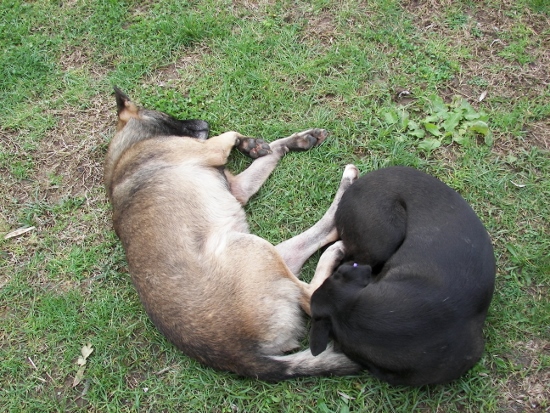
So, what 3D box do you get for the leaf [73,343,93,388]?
[{"bbox_3d":[-0.418,0.342,1.680,0.024,0.012,0.103,13,56,9],"label":"leaf"}]

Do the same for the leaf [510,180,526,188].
[{"bbox_3d":[0.611,-0.055,1.964,0.038,0.008,0.014,20,57,14],"label":"leaf"}]

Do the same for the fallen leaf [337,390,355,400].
[{"bbox_3d":[0.149,0.399,1.640,0.041,0.008,0.014,21,58,14],"label":"fallen leaf"}]

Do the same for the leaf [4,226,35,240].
[{"bbox_3d":[-0.616,0.064,1.881,0.073,0.012,0.014,-18,57,-12],"label":"leaf"}]

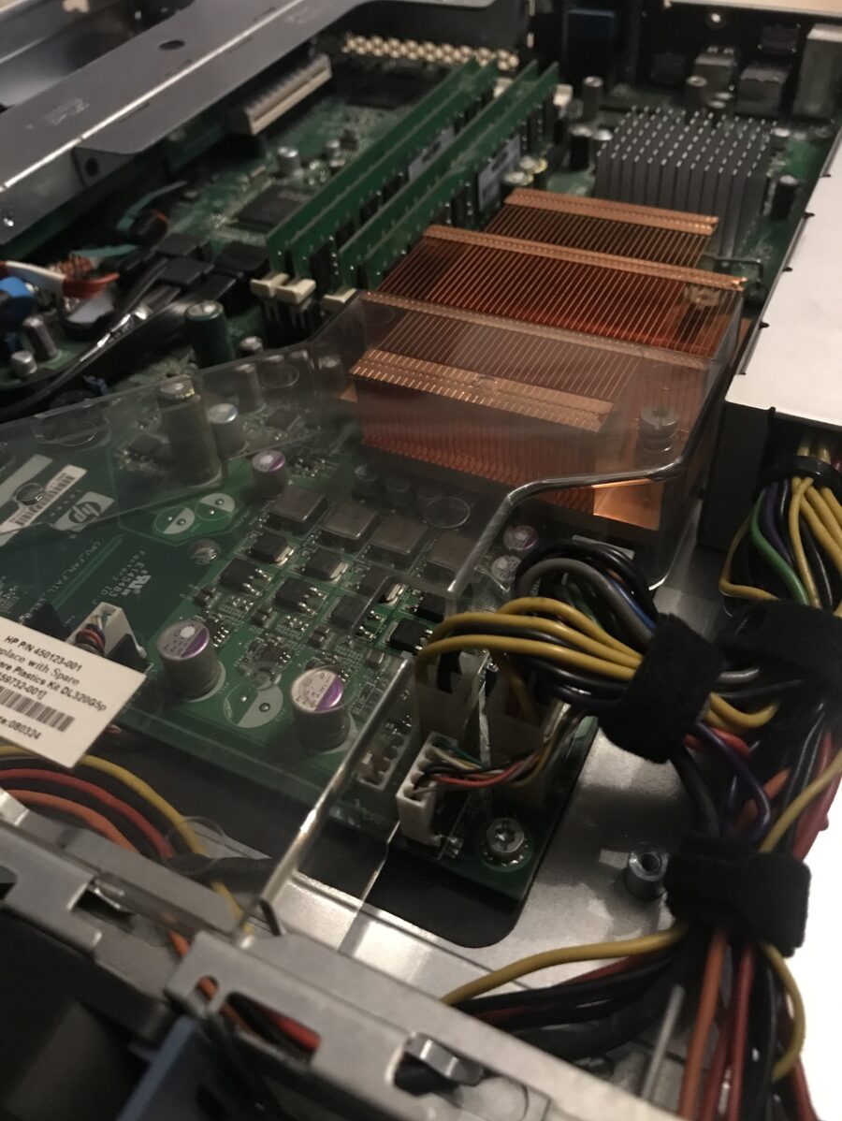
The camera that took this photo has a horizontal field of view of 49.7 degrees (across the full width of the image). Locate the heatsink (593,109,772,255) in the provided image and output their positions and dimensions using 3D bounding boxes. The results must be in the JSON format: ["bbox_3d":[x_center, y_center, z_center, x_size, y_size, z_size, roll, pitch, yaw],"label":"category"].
[{"bbox_3d":[0.079,-0.114,0.274,0.044,0.026,0.037,18,52,21],"label":"heatsink"}]

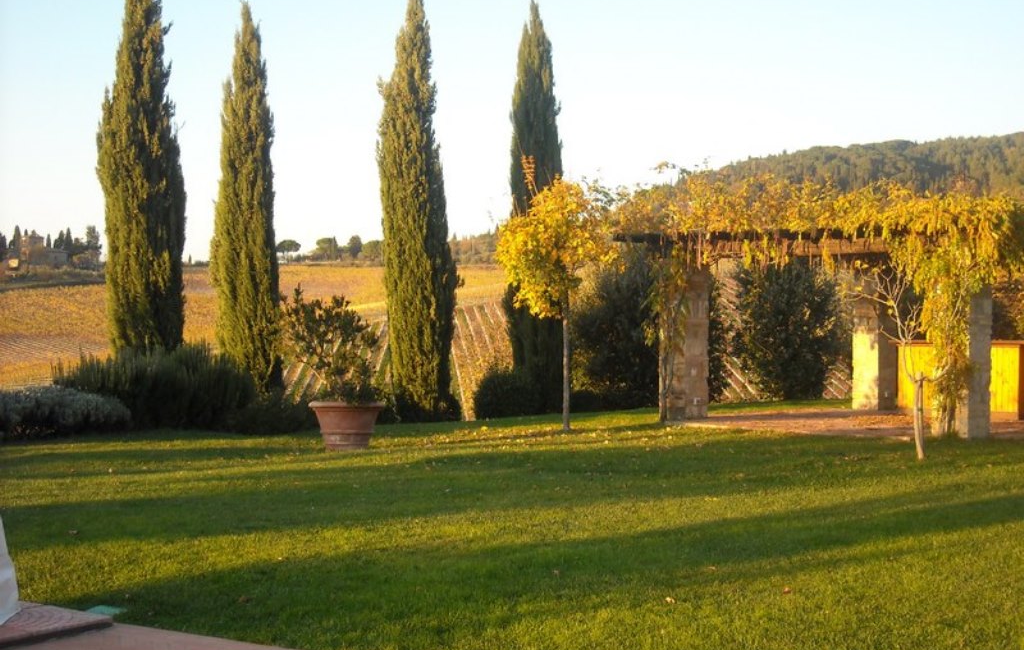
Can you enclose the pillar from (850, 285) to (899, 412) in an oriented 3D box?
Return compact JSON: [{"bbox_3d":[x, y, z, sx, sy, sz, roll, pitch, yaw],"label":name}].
[{"bbox_3d":[6.071,0.297,26.661,0.510,2.240,0.510,0,0,-40],"label":"pillar"}]

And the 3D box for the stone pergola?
[{"bbox_3d":[5.850,0.021,23.392,5.200,2.800,5.600,0,0,-40],"label":"stone pergola"}]

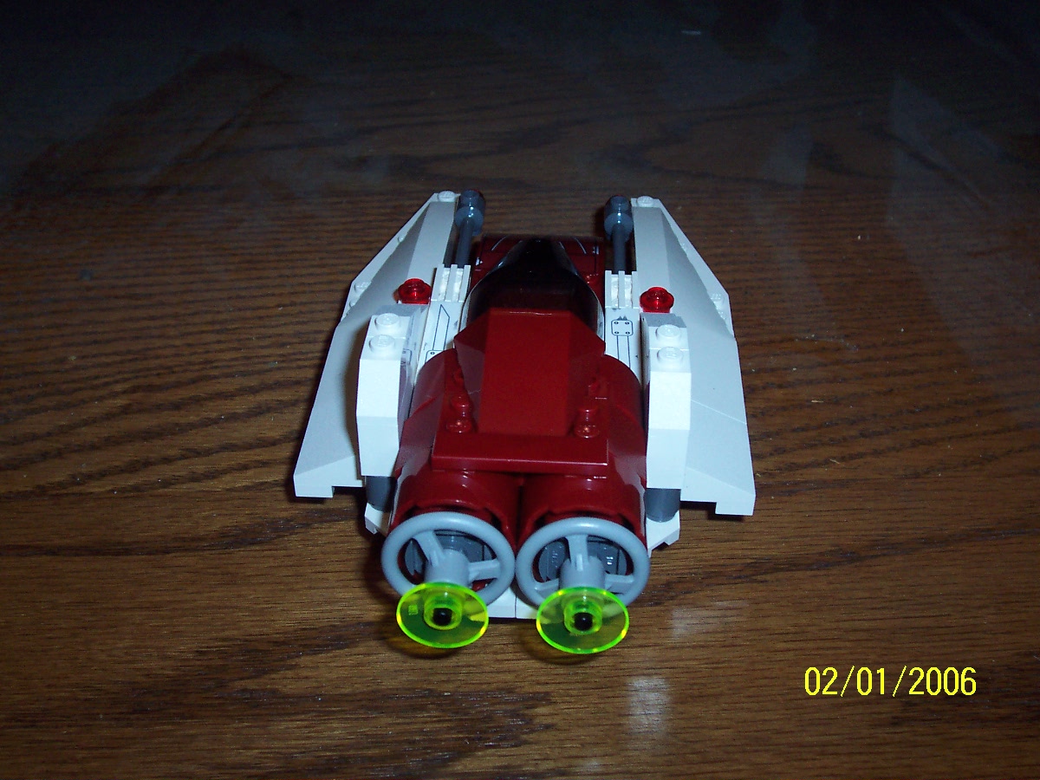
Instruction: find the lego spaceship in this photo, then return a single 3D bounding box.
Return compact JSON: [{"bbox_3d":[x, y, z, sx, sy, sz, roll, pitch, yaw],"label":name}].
[{"bbox_3d":[0.003,-0.010,0.313,0.096,0.049,0.178,2,35,2],"label":"lego spaceship"}]

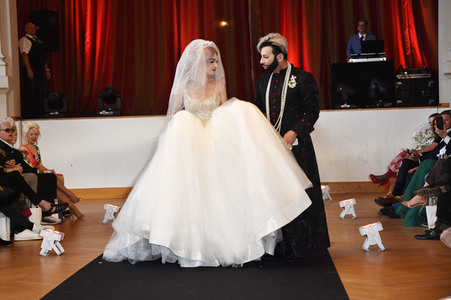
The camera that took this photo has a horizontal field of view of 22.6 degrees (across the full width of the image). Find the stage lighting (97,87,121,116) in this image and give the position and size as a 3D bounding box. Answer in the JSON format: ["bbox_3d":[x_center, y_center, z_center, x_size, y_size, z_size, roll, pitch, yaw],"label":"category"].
[{"bbox_3d":[-2.025,-0.847,19.750,0.410,0.490,0.360,-1,1,2],"label":"stage lighting"}]

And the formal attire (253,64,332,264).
[{"bbox_3d":[0.570,0.095,9.450,0.580,1.570,0.560,-1,1,24],"label":"formal attire"}]

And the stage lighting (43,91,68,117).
[{"bbox_3d":[-2.979,-0.808,19.800,0.410,0.450,0.360,-1,1,2],"label":"stage lighting"}]

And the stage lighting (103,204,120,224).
[{"bbox_3d":[-1.373,0.765,13.600,0.210,0.237,0.205,-1,1,2],"label":"stage lighting"}]

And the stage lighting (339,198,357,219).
[{"bbox_3d":[1.462,0.693,13.450,0.210,0.237,0.205,-1,1,2],"label":"stage lighting"}]

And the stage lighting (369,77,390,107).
[{"bbox_3d":[2.679,-0.973,19.600,0.370,0.480,0.340,-1,1,33],"label":"stage lighting"}]

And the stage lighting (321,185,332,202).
[{"bbox_3d":[1.531,0.650,17.200,0.210,0.237,0.205,-1,1,2],"label":"stage lighting"}]

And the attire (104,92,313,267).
[{"bbox_3d":[-0.134,0.194,9.400,1.700,1.410,1.200,-1,1,4],"label":"attire"}]

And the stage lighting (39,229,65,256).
[{"bbox_3d":[-1.535,0.809,9.980,0.210,0.237,0.205,-1,1,2],"label":"stage lighting"}]

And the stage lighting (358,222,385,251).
[{"bbox_3d":[1.269,0.739,9.740,0.210,0.237,0.205,-1,1,2],"label":"stage lighting"}]

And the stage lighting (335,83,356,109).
[{"bbox_3d":[2.096,-0.937,19.600,0.350,0.440,0.370,-2,1,-24],"label":"stage lighting"}]

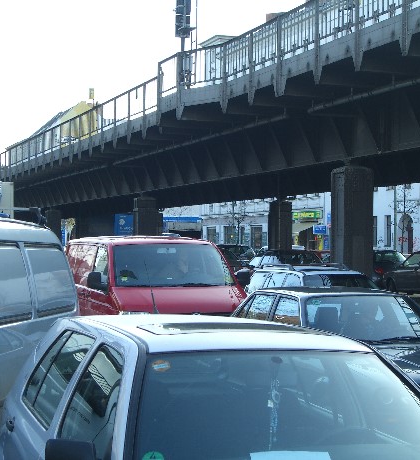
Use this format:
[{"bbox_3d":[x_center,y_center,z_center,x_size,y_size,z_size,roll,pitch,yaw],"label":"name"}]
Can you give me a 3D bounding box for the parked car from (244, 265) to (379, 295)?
[{"bbox_3d":[2.000,1.340,20.300,1.720,1.480,4.450,0,-1,-16],"label":"parked car"}]

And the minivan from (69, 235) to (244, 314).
[{"bbox_3d":[-0.850,1.070,17.100,1.860,1.950,4.750,0,-1,-15],"label":"minivan"}]

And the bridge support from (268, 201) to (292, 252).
[{"bbox_3d":[2.660,0.550,45.500,0.730,3.300,0.730,0,-1,-18],"label":"bridge support"}]

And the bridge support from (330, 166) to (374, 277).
[{"bbox_3d":[3.050,0.335,26.000,0.720,3.400,0.720,0,-1,-18],"label":"bridge support"}]

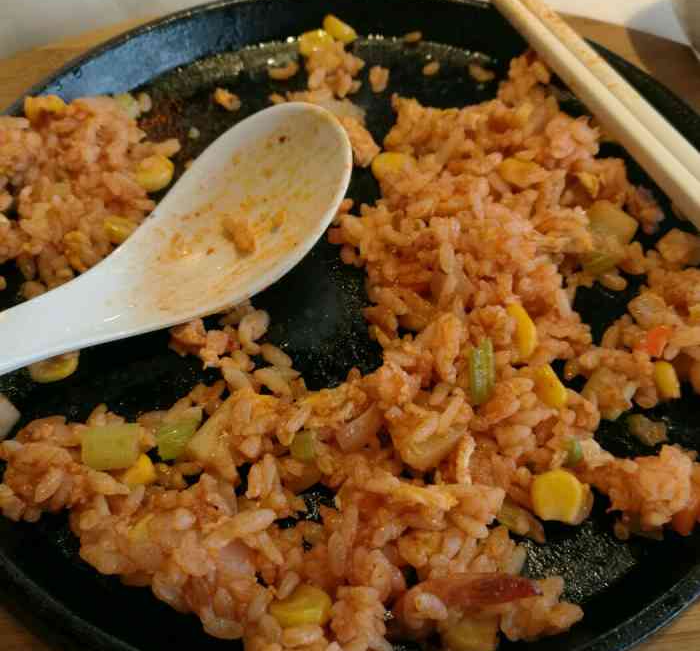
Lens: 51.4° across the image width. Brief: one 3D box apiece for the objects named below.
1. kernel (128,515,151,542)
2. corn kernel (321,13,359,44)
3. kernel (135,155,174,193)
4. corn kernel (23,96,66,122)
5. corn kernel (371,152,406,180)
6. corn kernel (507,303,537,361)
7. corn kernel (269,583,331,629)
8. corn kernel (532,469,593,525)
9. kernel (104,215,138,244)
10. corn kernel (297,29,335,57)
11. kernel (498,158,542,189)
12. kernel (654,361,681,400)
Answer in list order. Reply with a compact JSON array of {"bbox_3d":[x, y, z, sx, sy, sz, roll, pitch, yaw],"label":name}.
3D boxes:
[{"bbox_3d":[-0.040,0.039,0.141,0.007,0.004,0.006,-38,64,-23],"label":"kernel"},{"bbox_3d":[-0.003,-0.097,0.238,0.011,0.005,0.007,39,80,8],"label":"corn kernel"},{"bbox_3d":[-0.052,-0.040,0.194,0.010,0.006,0.009,-18,86,-11],"label":"kernel"},{"bbox_3d":[-0.087,-0.062,0.207,0.011,0.005,0.006,7,56,4],"label":"corn kernel"},{"bbox_3d":[0.011,-0.043,0.196,0.011,0.006,0.008,6,74,3],"label":"corn kernel"},{"bbox_3d":[0.038,0.002,0.164,0.005,0.006,0.012,-11,57,-7],"label":"corn kernel"},{"bbox_3d":[-0.009,0.050,0.130,0.011,0.006,0.008,-4,63,-4],"label":"corn kernel"},{"bbox_3d":[0.043,0.035,0.147,0.010,0.006,0.011,-16,58,26],"label":"corn kernel"},{"bbox_3d":[-0.059,-0.024,0.185,0.009,0.005,0.007,20,58,13],"label":"kernel"},{"bbox_3d":[-0.010,-0.090,0.232,0.011,0.005,0.008,-15,57,-10],"label":"corn kernel"},{"bbox_3d":[0.044,-0.039,0.186,0.011,0.006,0.008,17,75,11],"label":"kernel"},{"bbox_3d":[0.071,0.012,0.162,0.005,0.006,0.009,-9,63,4],"label":"kernel"}]

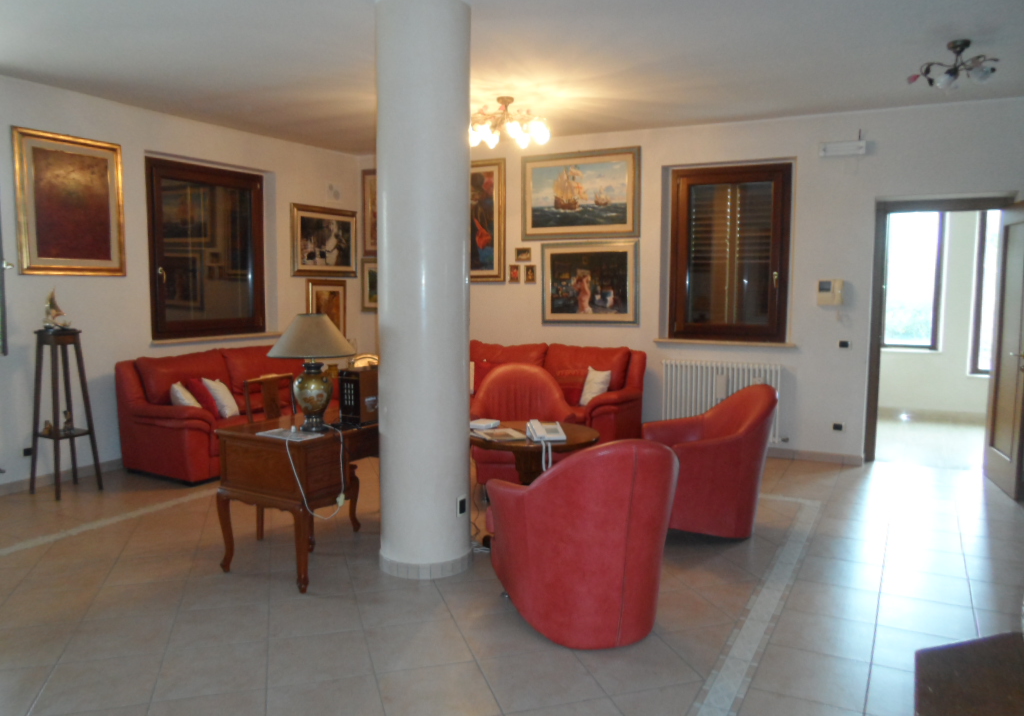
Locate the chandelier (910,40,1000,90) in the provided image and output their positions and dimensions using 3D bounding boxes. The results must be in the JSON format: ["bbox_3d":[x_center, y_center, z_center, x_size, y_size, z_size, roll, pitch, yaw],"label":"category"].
[{"bbox_3d":[2.579,-1.708,4.287,0.541,0.255,0.541,3,7,28],"label":"chandelier"}]

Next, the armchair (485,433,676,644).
[{"bbox_3d":[0.350,0.745,3.347,0.745,0.887,0.816,-3,7,-26],"label":"armchair"}]

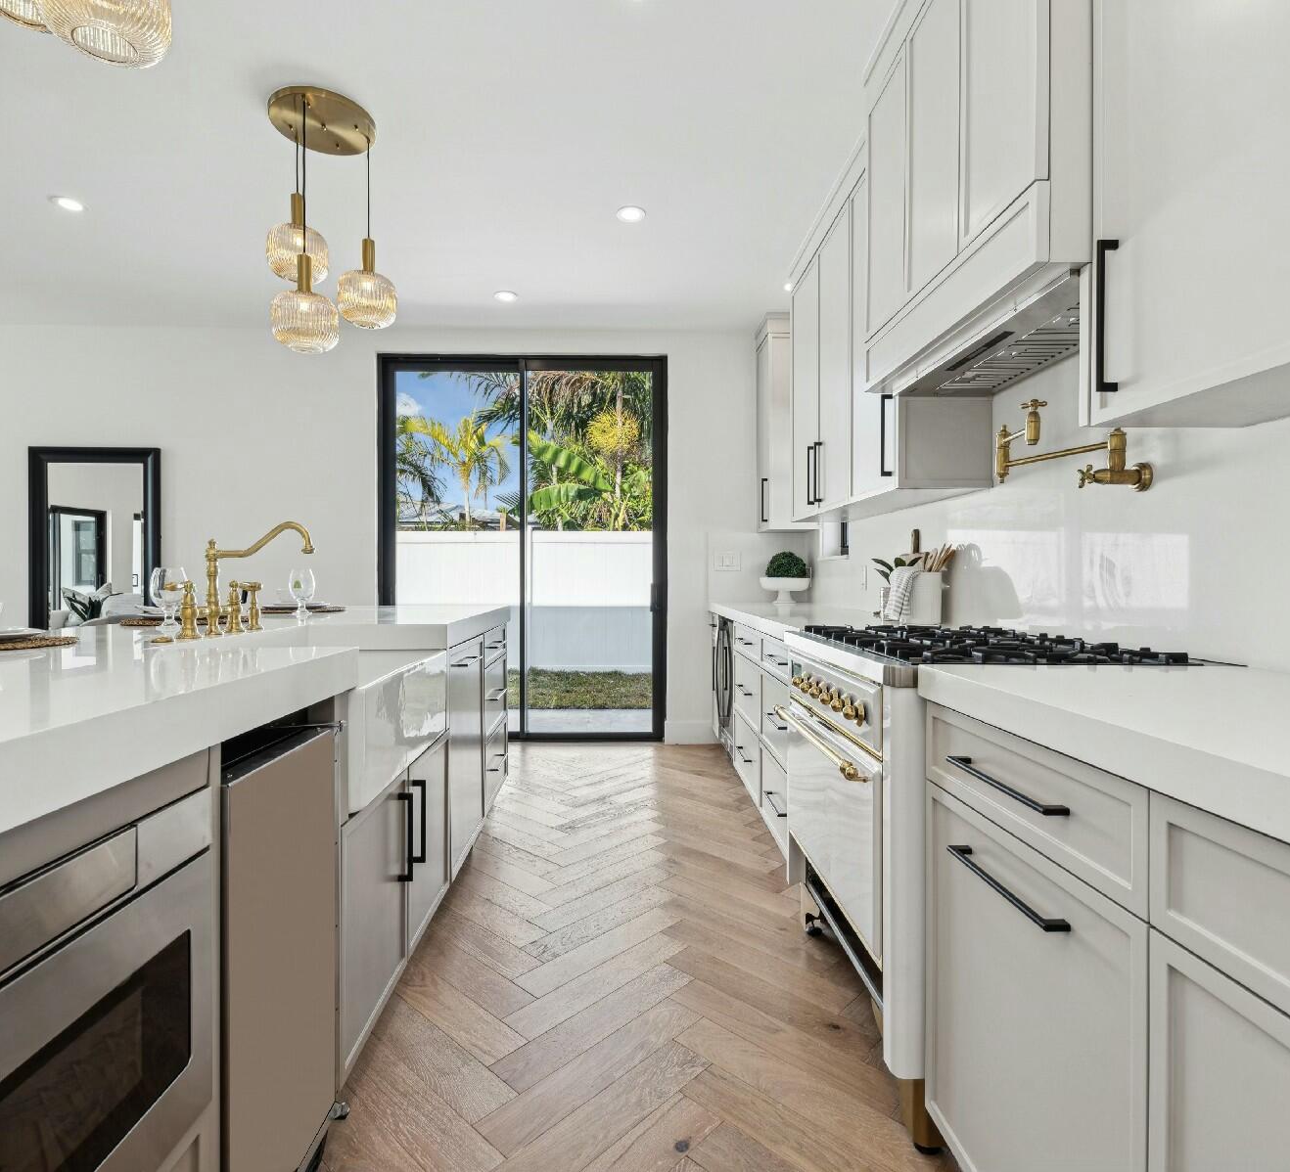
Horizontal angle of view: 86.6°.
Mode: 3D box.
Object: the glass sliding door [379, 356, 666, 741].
[{"bbox_3d":[-0.775,-0.224,4.416,1.830,2.497,0.120,0,1,-2],"label":"glass sliding door"}]

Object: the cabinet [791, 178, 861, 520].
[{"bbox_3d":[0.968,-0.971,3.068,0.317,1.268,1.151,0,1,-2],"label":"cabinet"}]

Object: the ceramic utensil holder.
[{"bbox_3d":[0.988,0.048,2.458,0.160,0.186,0.160,0,1,-2],"label":"ceramic utensil holder"}]

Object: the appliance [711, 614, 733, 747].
[{"bbox_3d":[0.727,0.599,3.797,0.580,0.840,0.460,0,1,-2],"label":"appliance"}]

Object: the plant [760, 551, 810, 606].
[{"bbox_3d":[0.854,-0.050,4.163,0.303,0.318,0.303,0,1,-2],"label":"plant"}]

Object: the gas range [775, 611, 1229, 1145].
[{"bbox_3d":[0.776,0.603,1.770,0.709,0.957,0.895,0,1,-2],"label":"gas range"}]

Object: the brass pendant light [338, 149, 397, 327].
[{"bbox_3d":[-0.981,-1.253,2.430,0.205,0.657,0.205,0,1,-2],"label":"brass pendant light"}]

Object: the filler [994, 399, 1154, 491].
[{"bbox_3d":[1.021,-0.333,1.666,0.226,0.238,0.315,0,1,-2],"label":"filler"}]

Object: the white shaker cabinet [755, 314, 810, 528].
[{"bbox_3d":[0.868,-0.954,4.177,0.349,1.245,0.410,0,1,-2],"label":"white shaker cabinet"}]

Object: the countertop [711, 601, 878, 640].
[{"bbox_3d":[0.765,0.155,3.302,0.619,0.054,2.180,0,1,-2],"label":"countertop"}]

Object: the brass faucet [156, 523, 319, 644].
[{"bbox_3d":[-0.990,-0.019,1.750,0.292,0.289,0.400,0,1,-2],"label":"brass faucet"}]

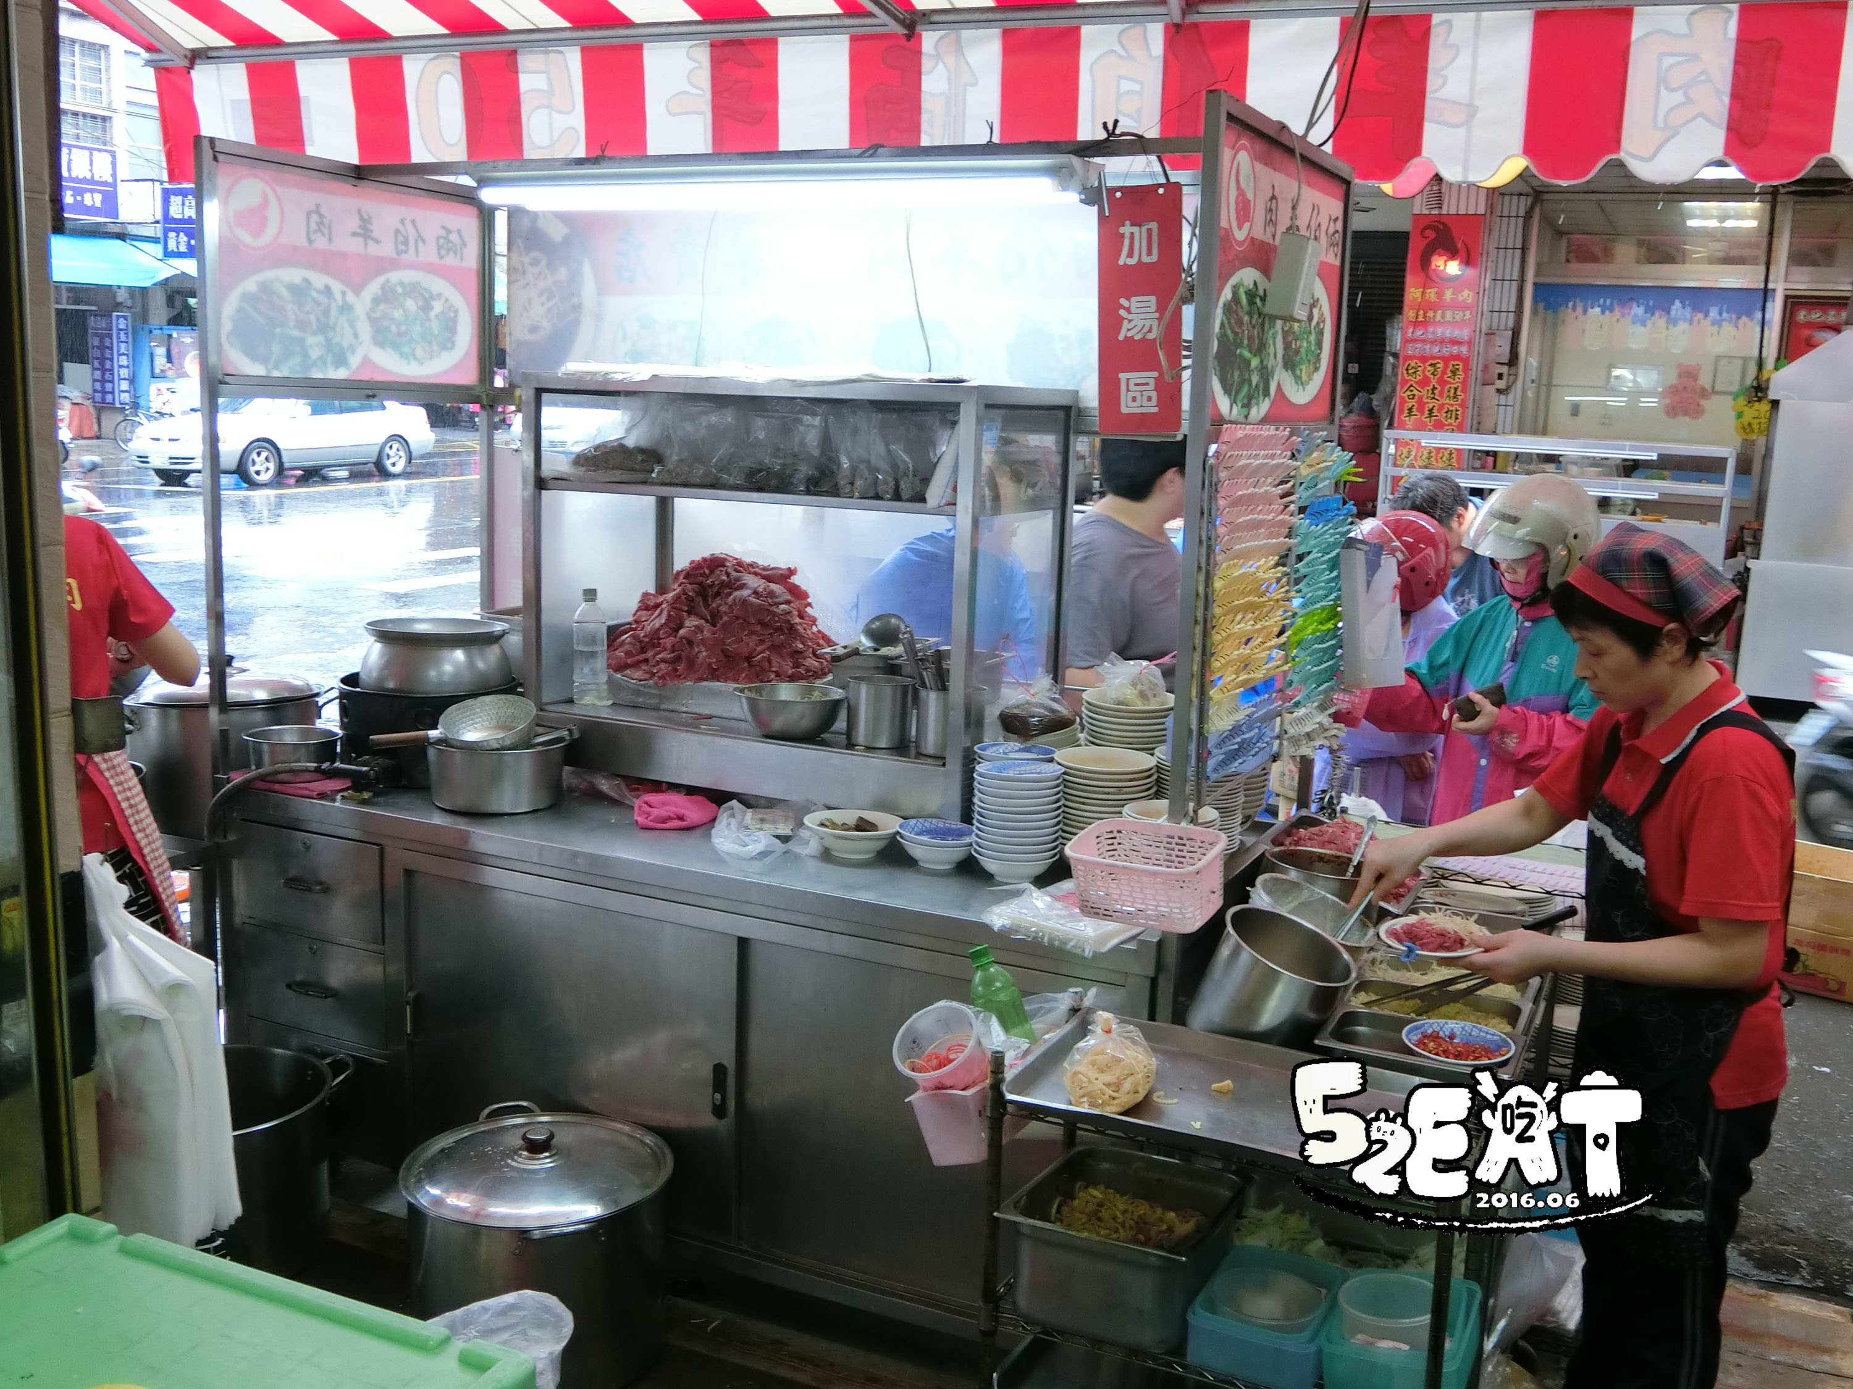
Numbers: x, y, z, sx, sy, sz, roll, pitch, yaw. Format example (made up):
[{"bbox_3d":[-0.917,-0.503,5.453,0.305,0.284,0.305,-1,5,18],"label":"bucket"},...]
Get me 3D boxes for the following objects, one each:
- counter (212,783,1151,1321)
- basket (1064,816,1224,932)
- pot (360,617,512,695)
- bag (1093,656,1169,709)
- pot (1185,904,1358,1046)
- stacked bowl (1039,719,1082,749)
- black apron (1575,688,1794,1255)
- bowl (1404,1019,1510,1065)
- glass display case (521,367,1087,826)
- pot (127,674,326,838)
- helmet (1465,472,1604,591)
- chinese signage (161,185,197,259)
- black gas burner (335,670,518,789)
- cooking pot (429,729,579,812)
[{"bbox_3d":[-0.354,0.609,3.963,2.060,0.750,1.000,6,10,25],"label":"counter"},{"bbox_3d":[0.297,0.247,2.536,0.208,0.105,0.190,6,10,25],"label":"basket"},{"bbox_3d":[-1.082,-0.062,4.125,0.335,0.185,0.335,2,9,0],"label":"pot"},{"bbox_3d":[0.344,-0.018,3.170,0.125,0.095,0.120,7,11,27],"label":"bag"},{"bbox_3d":[0.461,0.400,2.525,0.186,0.150,0.186,30,21,21],"label":"pot"},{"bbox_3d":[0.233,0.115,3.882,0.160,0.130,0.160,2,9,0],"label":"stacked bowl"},{"bbox_3d":[1.015,0.387,2.520,0.250,0.730,0.330,1,9,-5],"label":"black apron"},{"bbox_3d":[0.684,0.470,2.415,0.141,0.050,0.141,2,12,0],"label":"bowl"},{"bbox_3d":[-0.298,-0.260,4.229,1.100,0.875,0.540,6,10,25],"label":"glass display case"},{"bbox_3d":[-1.629,0.121,4.348,0.450,0.345,0.420,2,9,0],"label":"pot"},{"bbox_3d":[1.269,-0.342,3.920,0.300,0.250,0.245,-18,20,-37],"label":"helmet"},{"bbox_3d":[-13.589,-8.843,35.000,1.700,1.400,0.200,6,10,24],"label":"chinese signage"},{"bbox_3d":[-0.967,0.061,3.645,0.360,0.175,0.375,2,9,0],"label":"black gas burner"},{"bbox_3d":[-0.882,0.155,3.899,0.310,0.135,0.290,2,9,0],"label":"cooking pot"}]

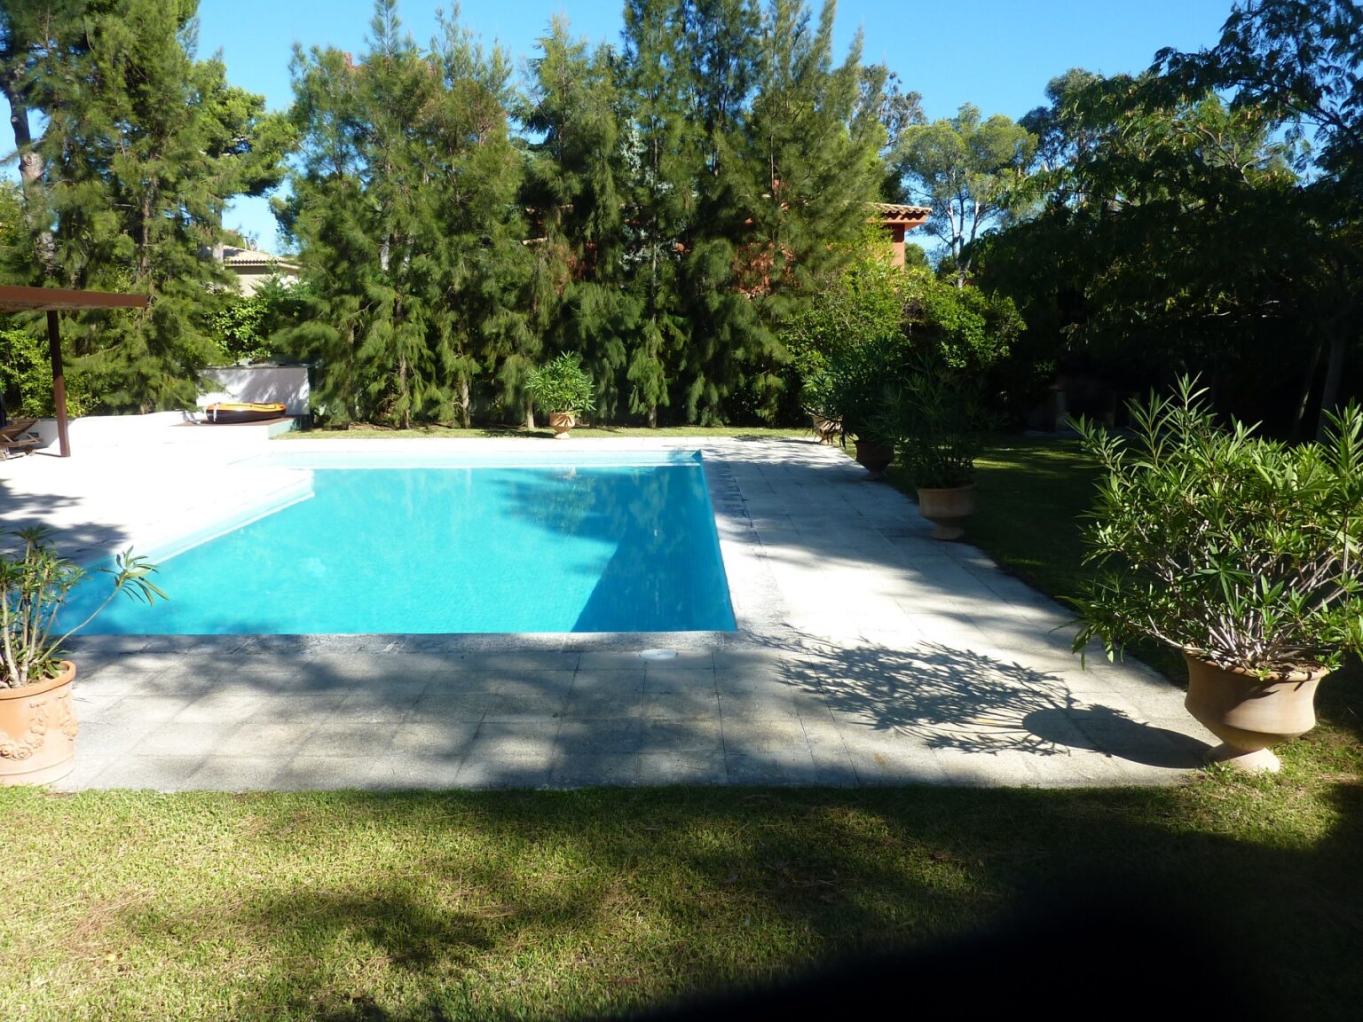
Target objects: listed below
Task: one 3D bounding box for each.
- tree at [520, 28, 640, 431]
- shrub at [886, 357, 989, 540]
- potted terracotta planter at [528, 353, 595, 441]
[{"bbox_3d":[-2.005,-5.563,19.512,2.286,7.835,2.218,0,10,-1],"label":"tree"},{"bbox_3d":[2.347,-0.584,9.019,0.909,1.651,0.882,0,10,-1],"label":"shrub"},{"bbox_3d":[-2.372,-2.272,19.346,1.320,1.660,1.250,0,10,0],"label":"potted terracotta planter"}]

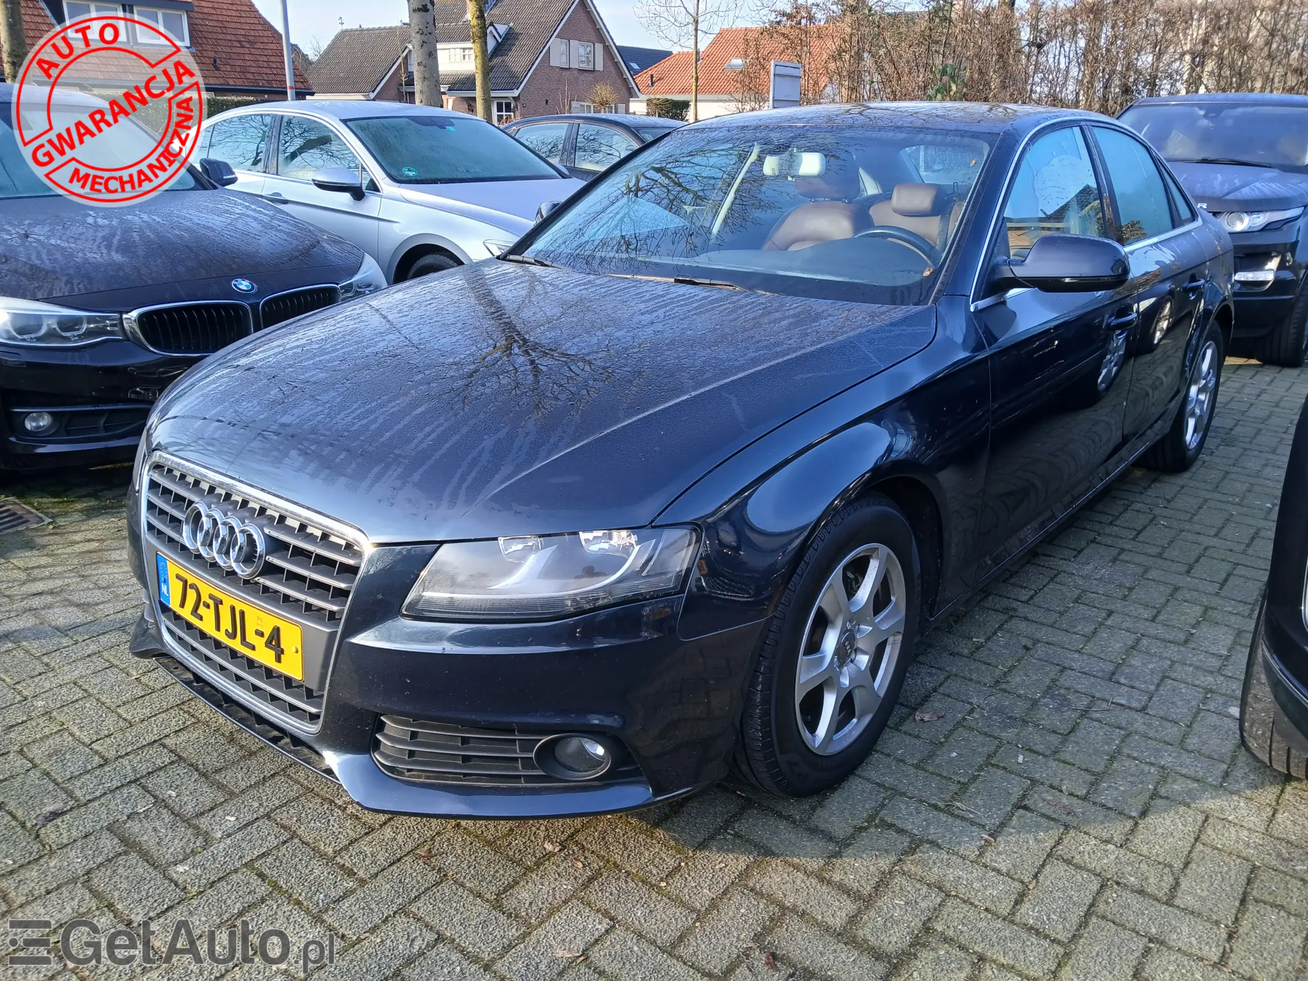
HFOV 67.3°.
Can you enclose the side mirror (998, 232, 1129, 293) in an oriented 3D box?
[{"bbox_3d":[0.938,-0.510,2.208,0.235,0.142,0.180,15,24,38],"label":"side mirror"}]

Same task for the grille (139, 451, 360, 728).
[{"bbox_3d":[-0.772,0.186,1.811,0.765,0.420,0.110,15,17,38],"label":"grille"}]

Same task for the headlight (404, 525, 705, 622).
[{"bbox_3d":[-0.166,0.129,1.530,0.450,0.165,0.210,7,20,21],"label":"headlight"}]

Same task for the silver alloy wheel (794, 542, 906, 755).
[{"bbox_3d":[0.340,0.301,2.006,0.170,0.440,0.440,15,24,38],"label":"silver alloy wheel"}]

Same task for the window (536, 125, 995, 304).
[{"bbox_3d":[0.258,-0.805,2.766,1.420,0.140,0.850,15,54,38],"label":"window"}]

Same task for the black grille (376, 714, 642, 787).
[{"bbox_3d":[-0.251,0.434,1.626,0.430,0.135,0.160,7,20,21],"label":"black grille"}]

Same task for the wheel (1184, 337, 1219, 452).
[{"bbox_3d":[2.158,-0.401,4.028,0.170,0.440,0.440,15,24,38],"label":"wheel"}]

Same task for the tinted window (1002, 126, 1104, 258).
[{"bbox_3d":[1.011,-0.776,2.571,0.070,0.400,0.830,-14,5,44],"label":"tinted window"}]

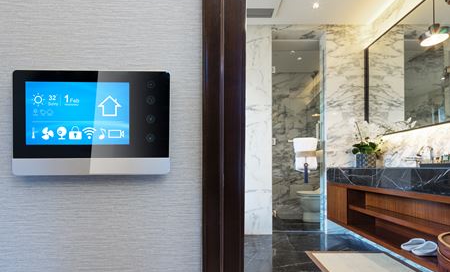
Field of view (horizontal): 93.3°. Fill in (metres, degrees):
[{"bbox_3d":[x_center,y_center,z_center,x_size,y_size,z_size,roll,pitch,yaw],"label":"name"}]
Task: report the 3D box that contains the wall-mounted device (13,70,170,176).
[{"bbox_3d":[-0.196,-0.019,0.323,0.231,0.154,0.023,0,0,0],"label":"wall-mounted device"}]

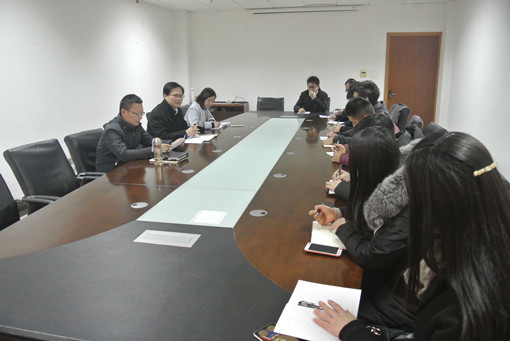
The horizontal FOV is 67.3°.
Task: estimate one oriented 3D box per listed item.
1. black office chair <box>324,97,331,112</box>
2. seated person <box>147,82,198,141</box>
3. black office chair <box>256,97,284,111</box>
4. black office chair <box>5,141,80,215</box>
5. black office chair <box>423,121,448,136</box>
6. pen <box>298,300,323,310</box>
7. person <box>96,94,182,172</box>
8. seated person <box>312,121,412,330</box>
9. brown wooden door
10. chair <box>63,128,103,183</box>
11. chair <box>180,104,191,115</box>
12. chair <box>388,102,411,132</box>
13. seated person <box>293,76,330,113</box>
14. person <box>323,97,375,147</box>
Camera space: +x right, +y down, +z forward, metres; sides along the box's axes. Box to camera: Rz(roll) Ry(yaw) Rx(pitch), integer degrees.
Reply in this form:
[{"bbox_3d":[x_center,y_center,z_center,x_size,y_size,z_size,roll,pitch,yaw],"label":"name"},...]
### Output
[{"bbox_3d":[0.961,-0.677,6.243,0.600,0.970,0.620,3,15,12],"label":"black office chair"},{"bbox_3d":[-0.877,-0.257,4.080,0.700,1.300,0.540,6,16,22],"label":"seated person"},{"bbox_3d":[0.264,-0.868,7.214,0.570,0.970,0.620,3,15,11],"label":"black office chair"},{"bbox_3d":[-1.349,0.278,2.888,0.620,0.970,0.570,3,15,11],"label":"black office chair"},{"bbox_3d":[1.251,0.100,3.331,0.620,0.970,0.600,3,15,12],"label":"black office chair"},{"bbox_3d":[0.198,0.414,1.155,0.140,0.012,0.013,7,17,27],"label":"pen"},{"bbox_3d":[-1.005,-0.021,3.410,0.780,1.280,0.570,4,15,17],"label":"person"},{"bbox_3d":[0.600,0.427,1.677,0.750,1.200,0.560,4,16,17],"label":"seated person"},{"bbox_3d":[2.782,-1.428,6.935,0.910,2.040,0.100,3,15,12],"label":"brown wooden door"},{"bbox_3d":[-1.238,0.141,3.408,0.620,0.970,0.570,3,15,11],"label":"chair"},{"bbox_3d":[-0.748,-0.462,5.690,0.620,0.970,0.570,3,15,11],"label":"chair"},{"bbox_3d":[1.556,-0.326,4.917,0.620,0.970,0.600,2,15,7],"label":"chair"},{"bbox_3d":[1.025,-0.977,6.863,0.600,1.330,0.800,3,15,14],"label":"seated person"},{"bbox_3d":[1.011,-0.054,3.469,0.750,1.200,0.560,3,15,12],"label":"person"}]

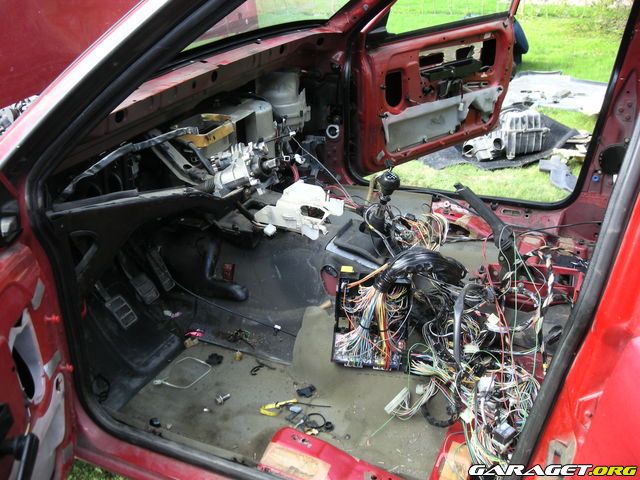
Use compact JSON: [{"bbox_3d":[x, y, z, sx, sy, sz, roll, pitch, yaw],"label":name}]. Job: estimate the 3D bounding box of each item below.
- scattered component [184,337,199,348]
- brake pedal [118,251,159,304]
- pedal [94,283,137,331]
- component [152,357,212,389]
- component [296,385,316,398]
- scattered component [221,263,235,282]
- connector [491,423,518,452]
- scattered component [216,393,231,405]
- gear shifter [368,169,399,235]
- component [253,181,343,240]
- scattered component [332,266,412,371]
[{"bbox_3d":[-0.325,0.261,1.641,0.022,0.018,0.041,22,34,40],"label":"scattered component"},{"bbox_3d":[-0.442,0.092,1.580,0.040,0.135,0.048,-20,14,35],"label":"brake pedal"},{"bbox_3d":[-0.480,0.157,1.525,0.032,0.116,0.048,-39,2,35],"label":"pedal"},{"bbox_3d":[-0.321,0.316,1.530,0.087,0.012,0.121,12,28,26],"label":"component"},{"bbox_3d":[-0.030,0.341,1.463,0.034,0.014,0.044,13,29,27],"label":"component"},{"bbox_3d":[-0.256,0.090,1.790,0.036,0.050,0.022,-2,27,0],"label":"scattered component"},{"bbox_3d":[0.336,0.360,1.180,0.030,0.038,0.030,-19,31,-30],"label":"connector"},{"bbox_3d":[-0.212,0.347,1.419,0.034,0.018,0.019,-19,32,-31],"label":"scattered component"},{"bbox_3d":[0.157,-0.093,1.602,0.060,0.158,0.056,6,29,-3],"label":"gear shifter"},{"bbox_3d":[-0.048,-0.079,1.660,0.200,0.085,0.150,5,27,13],"label":"component"},{"bbox_3d":[0.130,0.190,1.559,0.180,0.225,0.085,5,-6,13],"label":"scattered component"}]

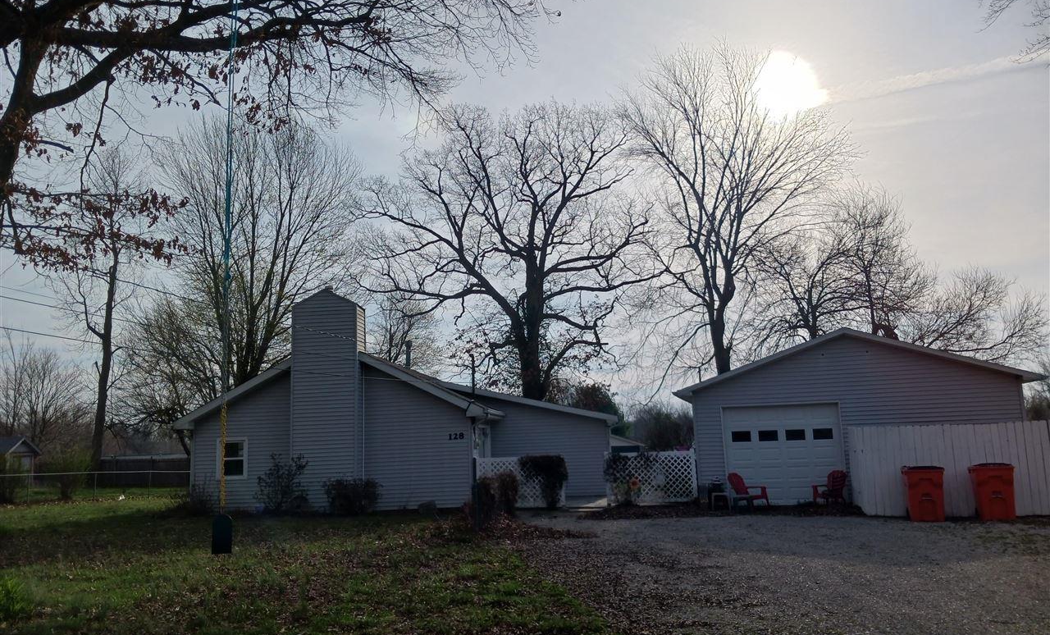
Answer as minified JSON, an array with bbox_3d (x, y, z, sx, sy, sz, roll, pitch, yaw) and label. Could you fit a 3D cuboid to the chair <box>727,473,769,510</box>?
[{"bbox_3d":[5.181,4.069,19.088,0.730,0.900,0.820,5,-11,-39],"label":"chair"}]

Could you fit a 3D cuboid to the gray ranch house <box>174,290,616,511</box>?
[{"bbox_3d":[-3.180,3.078,27.741,12.080,6.010,12.300,-3,-9,3],"label":"gray ranch house"}]

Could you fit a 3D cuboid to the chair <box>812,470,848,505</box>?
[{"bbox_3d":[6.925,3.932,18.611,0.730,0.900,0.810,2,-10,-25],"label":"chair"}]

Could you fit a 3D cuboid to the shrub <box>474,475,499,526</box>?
[{"bbox_3d":[-0.797,3.963,17.887,0.560,1.030,0.550,-2,-9,0],"label":"shrub"}]

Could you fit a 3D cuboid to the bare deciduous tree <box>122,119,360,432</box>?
[{"bbox_3d":[-12.451,-0.845,35.461,11.000,16.700,10.400,1,-9,-20],"label":"bare deciduous tree"}]

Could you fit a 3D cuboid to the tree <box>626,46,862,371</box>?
[{"bbox_3d":[9.447,-2.886,34.979,10.600,19.000,10.200,-4,-9,15],"label":"tree"}]

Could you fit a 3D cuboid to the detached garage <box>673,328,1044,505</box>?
[{"bbox_3d":[8.823,2.888,23.353,8.300,4.120,8.600,-4,-9,14],"label":"detached garage"}]

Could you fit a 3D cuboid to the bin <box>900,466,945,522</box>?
[{"bbox_3d":[7.848,3.450,16.214,0.720,1.080,0.850,-4,-9,15],"label":"bin"}]

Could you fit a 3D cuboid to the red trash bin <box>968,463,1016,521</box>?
[{"bbox_3d":[8.663,3.235,15.200,0.630,1.060,0.720,-5,-10,15],"label":"red trash bin"}]

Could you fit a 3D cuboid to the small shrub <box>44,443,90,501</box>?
[{"bbox_3d":[-21.145,7.099,37.800,2.150,2.610,2.100,-2,-9,0],"label":"small shrub"}]

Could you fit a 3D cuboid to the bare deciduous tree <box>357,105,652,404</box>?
[{"bbox_3d":[-0.810,-1.465,38.732,13.800,18.500,13.100,-2,-9,0],"label":"bare deciduous tree"}]

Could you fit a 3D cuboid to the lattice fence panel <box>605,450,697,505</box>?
[{"bbox_3d":[3.391,4.263,22.007,2.420,1.350,0.100,-2,-9,-2],"label":"lattice fence panel"}]

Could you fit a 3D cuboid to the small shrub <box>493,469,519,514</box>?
[{"bbox_3d":[-0.457,4.341,20.300,0.600,1.040,0.600,-2,-9,0],"label":"small shrub"}]

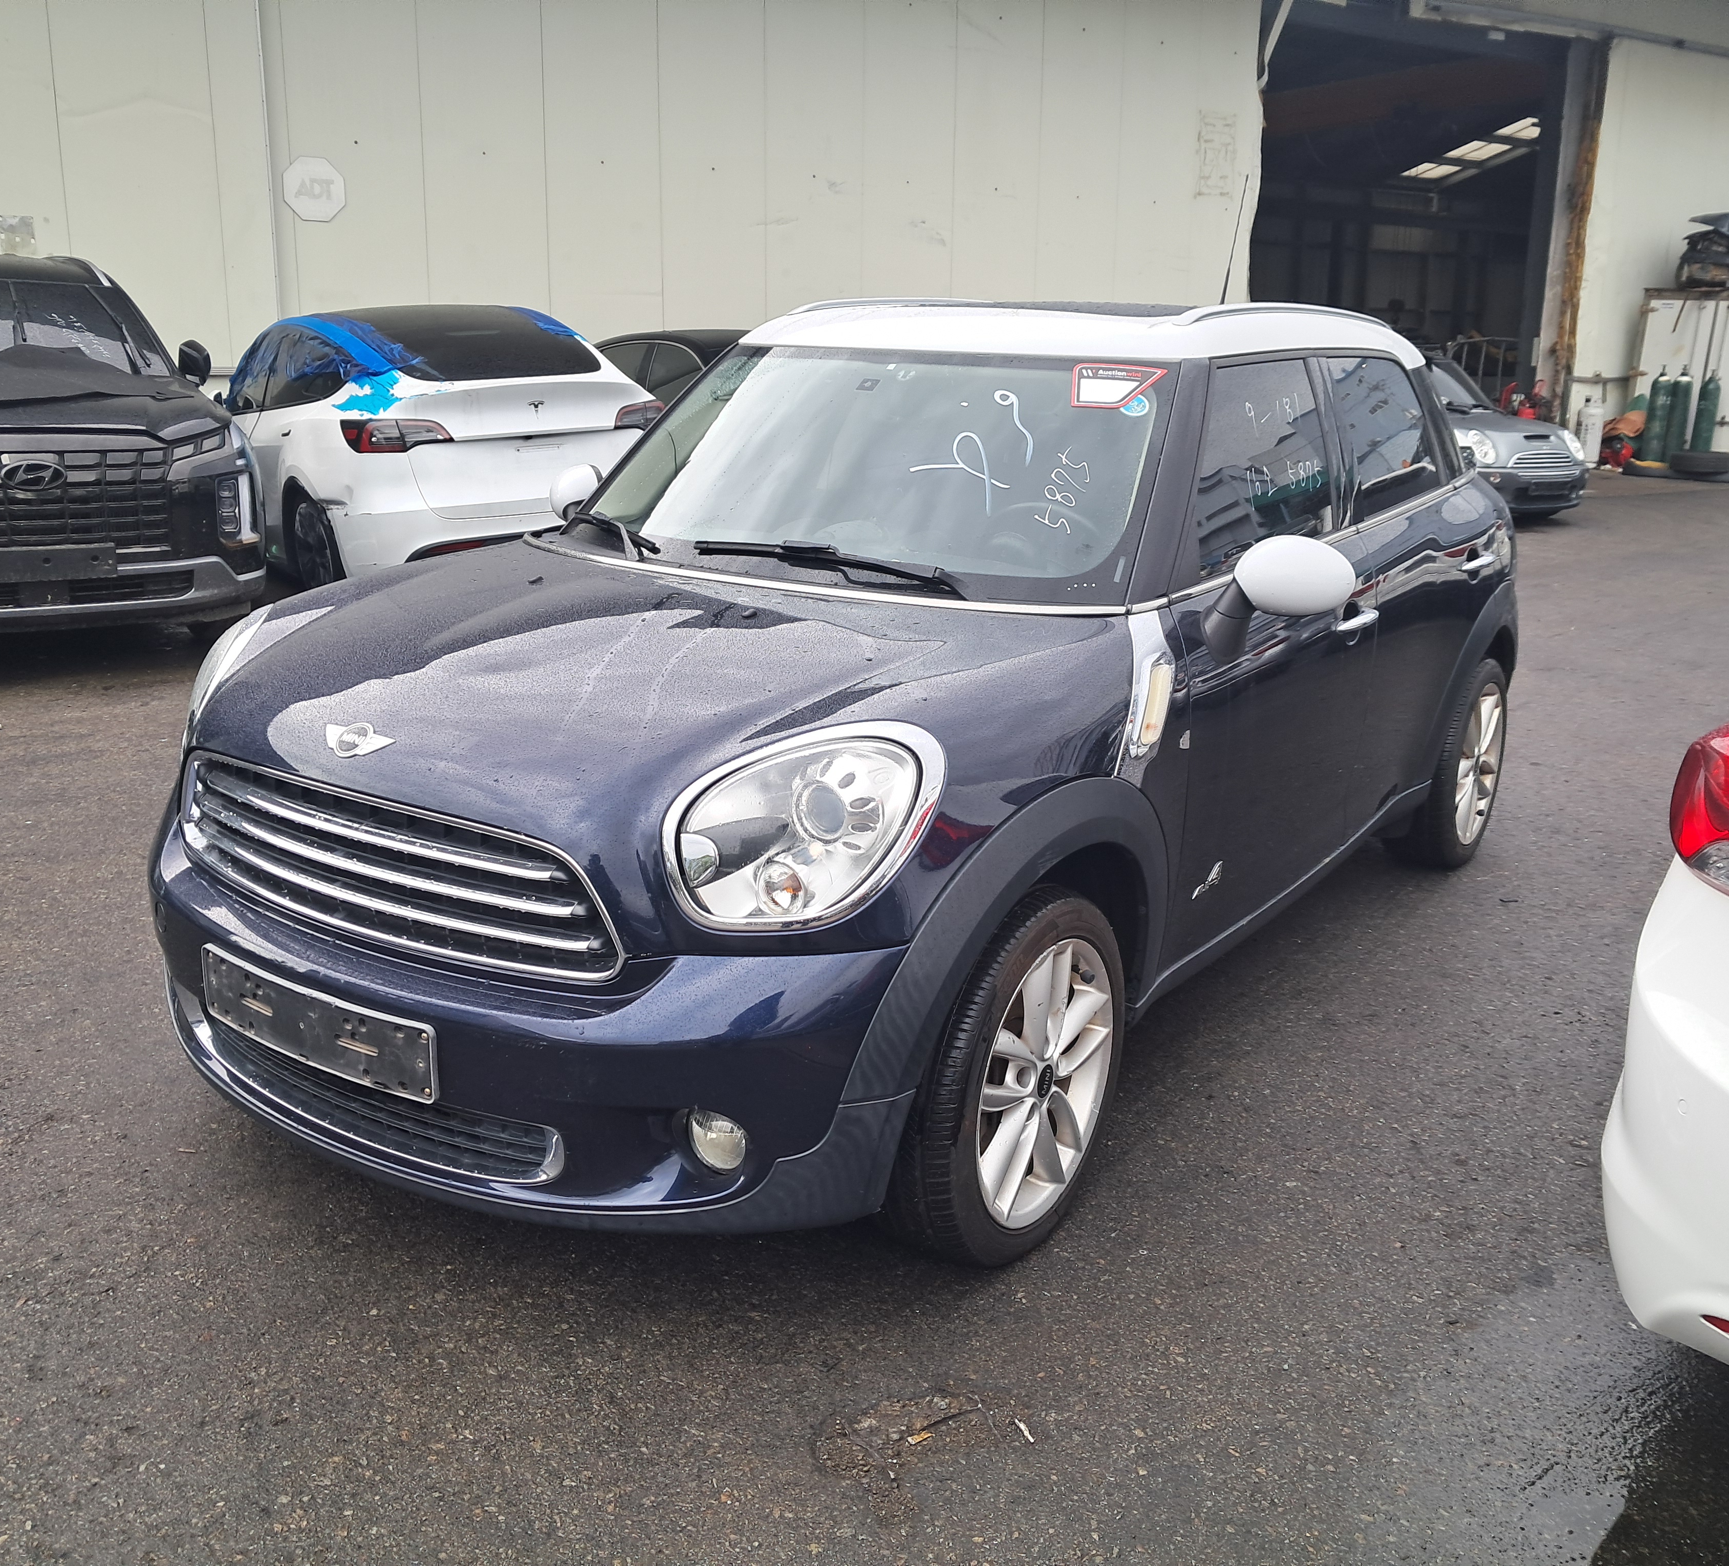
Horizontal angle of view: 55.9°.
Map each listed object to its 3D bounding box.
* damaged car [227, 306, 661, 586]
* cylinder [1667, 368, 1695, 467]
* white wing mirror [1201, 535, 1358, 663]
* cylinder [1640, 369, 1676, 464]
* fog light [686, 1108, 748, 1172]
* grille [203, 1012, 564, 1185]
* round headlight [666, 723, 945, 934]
[{"bbox_3d":[-2.702,-2.079,9.832,1.960,1.624,4.750,-7,18,-28],"label":"damaged car"},{"bbox_3d":[10.534,-4.708,21.023,0.235,1.303,0.235,9,17,25],"label":"cylinder"},{"bbox_3d":[0.771,-0.340,2.994,0.205,0.235,0.190,11,18,32],"label":"white wing mirror"},{"bbox_3d":[10.323,-4.749,21.168,0.235,1.295,0.235,8,17,24],"label":"cylinder"},{"bbox_3d":[-0.198,0.496,2.296,0.095,0.092,0.065,11,18,32],"label":"fog light"},{"bbox_3d":[-0.800,0.461,2.498,0.870,0.110,0.110,11,18,32],"label":"grille"},{"bbox_3d":[-0.076,0.057,2.274,0.295,0.270,0.320,11,18,32],"label":"round headlight"}]

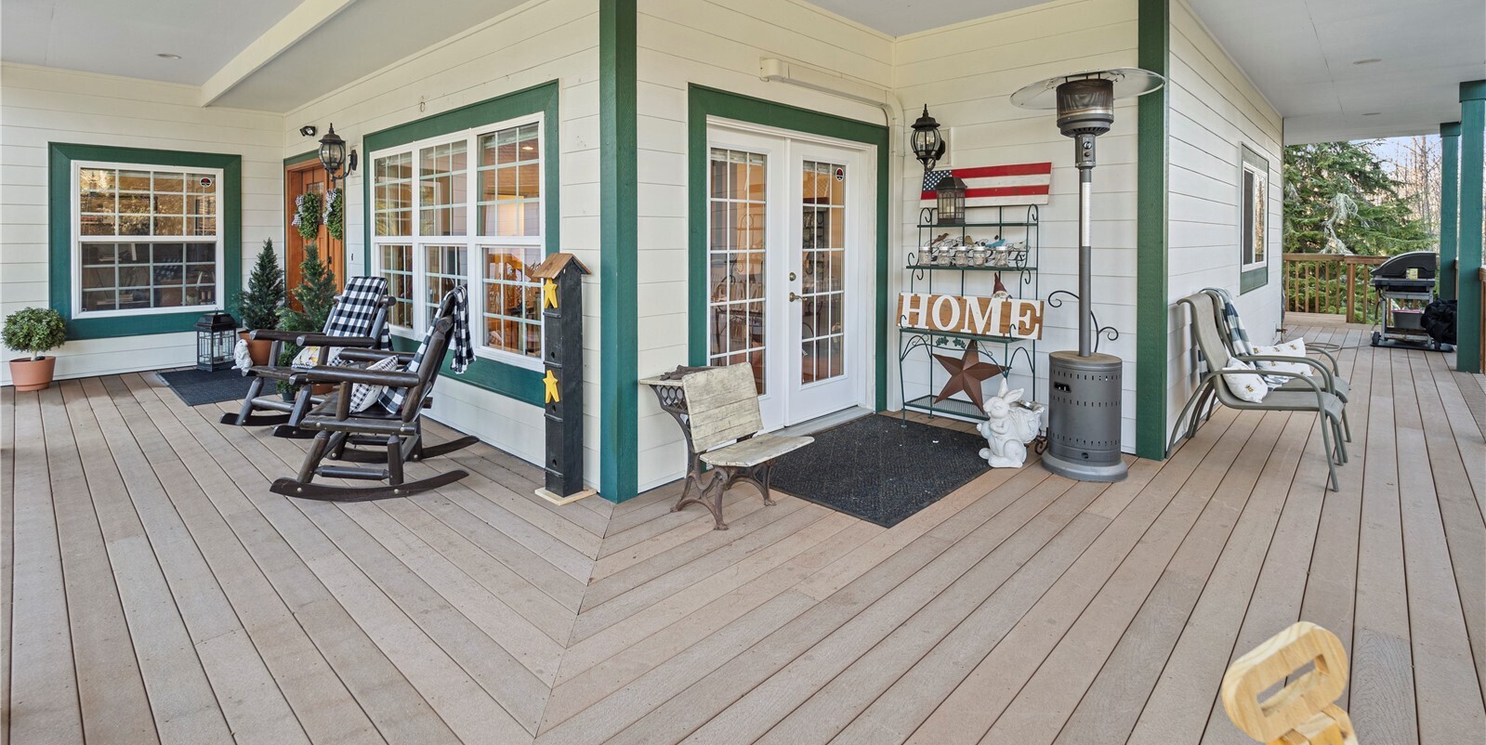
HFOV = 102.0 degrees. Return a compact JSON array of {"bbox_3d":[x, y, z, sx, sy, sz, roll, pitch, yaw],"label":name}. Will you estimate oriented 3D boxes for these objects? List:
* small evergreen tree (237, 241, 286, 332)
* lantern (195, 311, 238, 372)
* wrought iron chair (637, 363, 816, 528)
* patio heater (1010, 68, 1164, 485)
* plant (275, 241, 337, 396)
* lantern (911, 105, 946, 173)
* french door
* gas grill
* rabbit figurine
[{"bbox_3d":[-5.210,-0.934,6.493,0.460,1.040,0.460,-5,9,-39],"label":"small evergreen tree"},{"bbox_3d":[-5.651,-0.349,6.452,0.250,0.630,0.250,2,7,18],"label":"lantern"},{"bbox_3d":[-0.075,0.341,3.094,0.640,0.750,0.550,6,9,42],"label":"wrought iron chair"},{"bbox_3d":[2.080,-0.582,3.632,0.810,2.270,0.810,4,8,29],"label":"patio heater"},{"bbox_3d":[-3.966,-0.531,5.499,0.500,1.280,0.500,-5,8,-36],"label":"plant"},{"bbox_3d":[1.417,-1.780,4.586,0.290,0.530,0.230,-6,9,-43],"label":"lantern"},{"bbox_3d":[0.386,-0.626,4.210,1.720,2.100,0.120,-7,10,-44],"label":"french door"},{"bbox_3d":[8.902,-1.012,8.065,0.630,1.200,1.150,6,9,42],"label":"gas grill"},{"bbox_3d":[1.624,0.323,3.713,0.360,0.530,0.280,-3,7,-25],"label":"rabbit figurine"}]

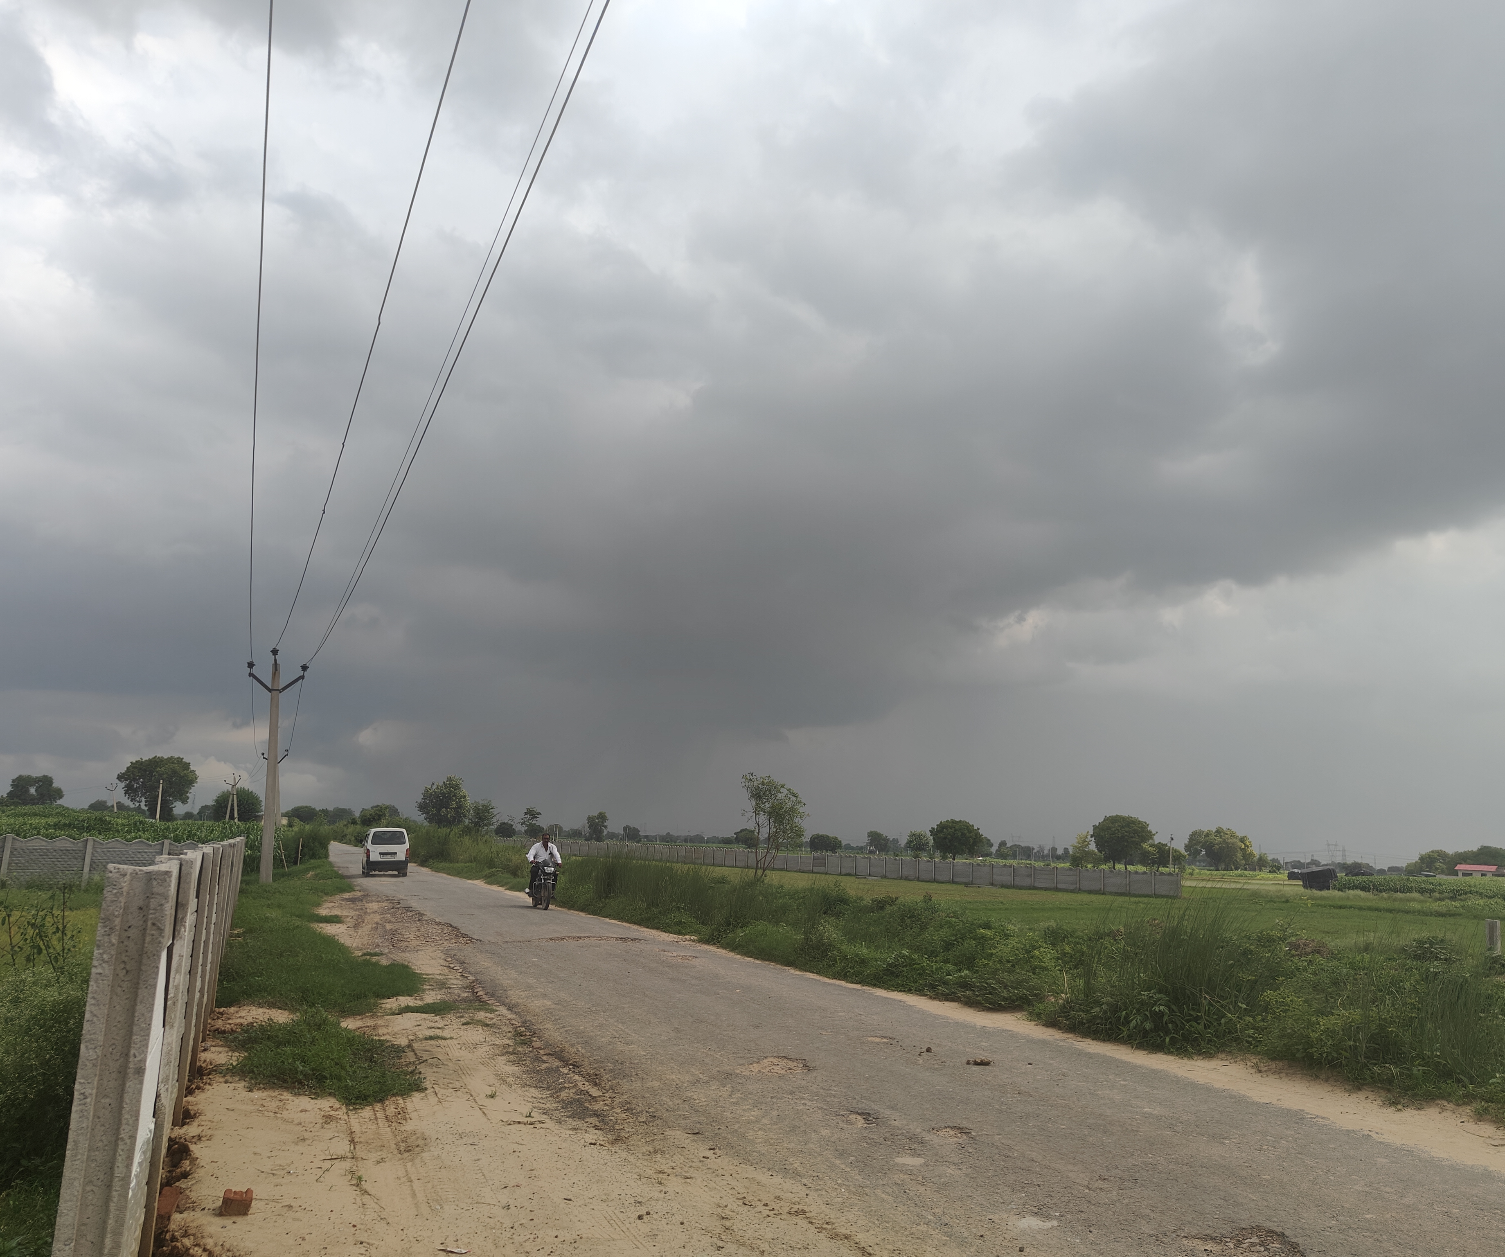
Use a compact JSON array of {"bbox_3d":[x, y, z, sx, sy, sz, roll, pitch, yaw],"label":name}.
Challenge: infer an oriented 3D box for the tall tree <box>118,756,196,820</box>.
[{"bbox_3d":[-76.843,21.178,149.899,9.837,9.276,9.837,8,-11,-26],"label":"tall tree"}]

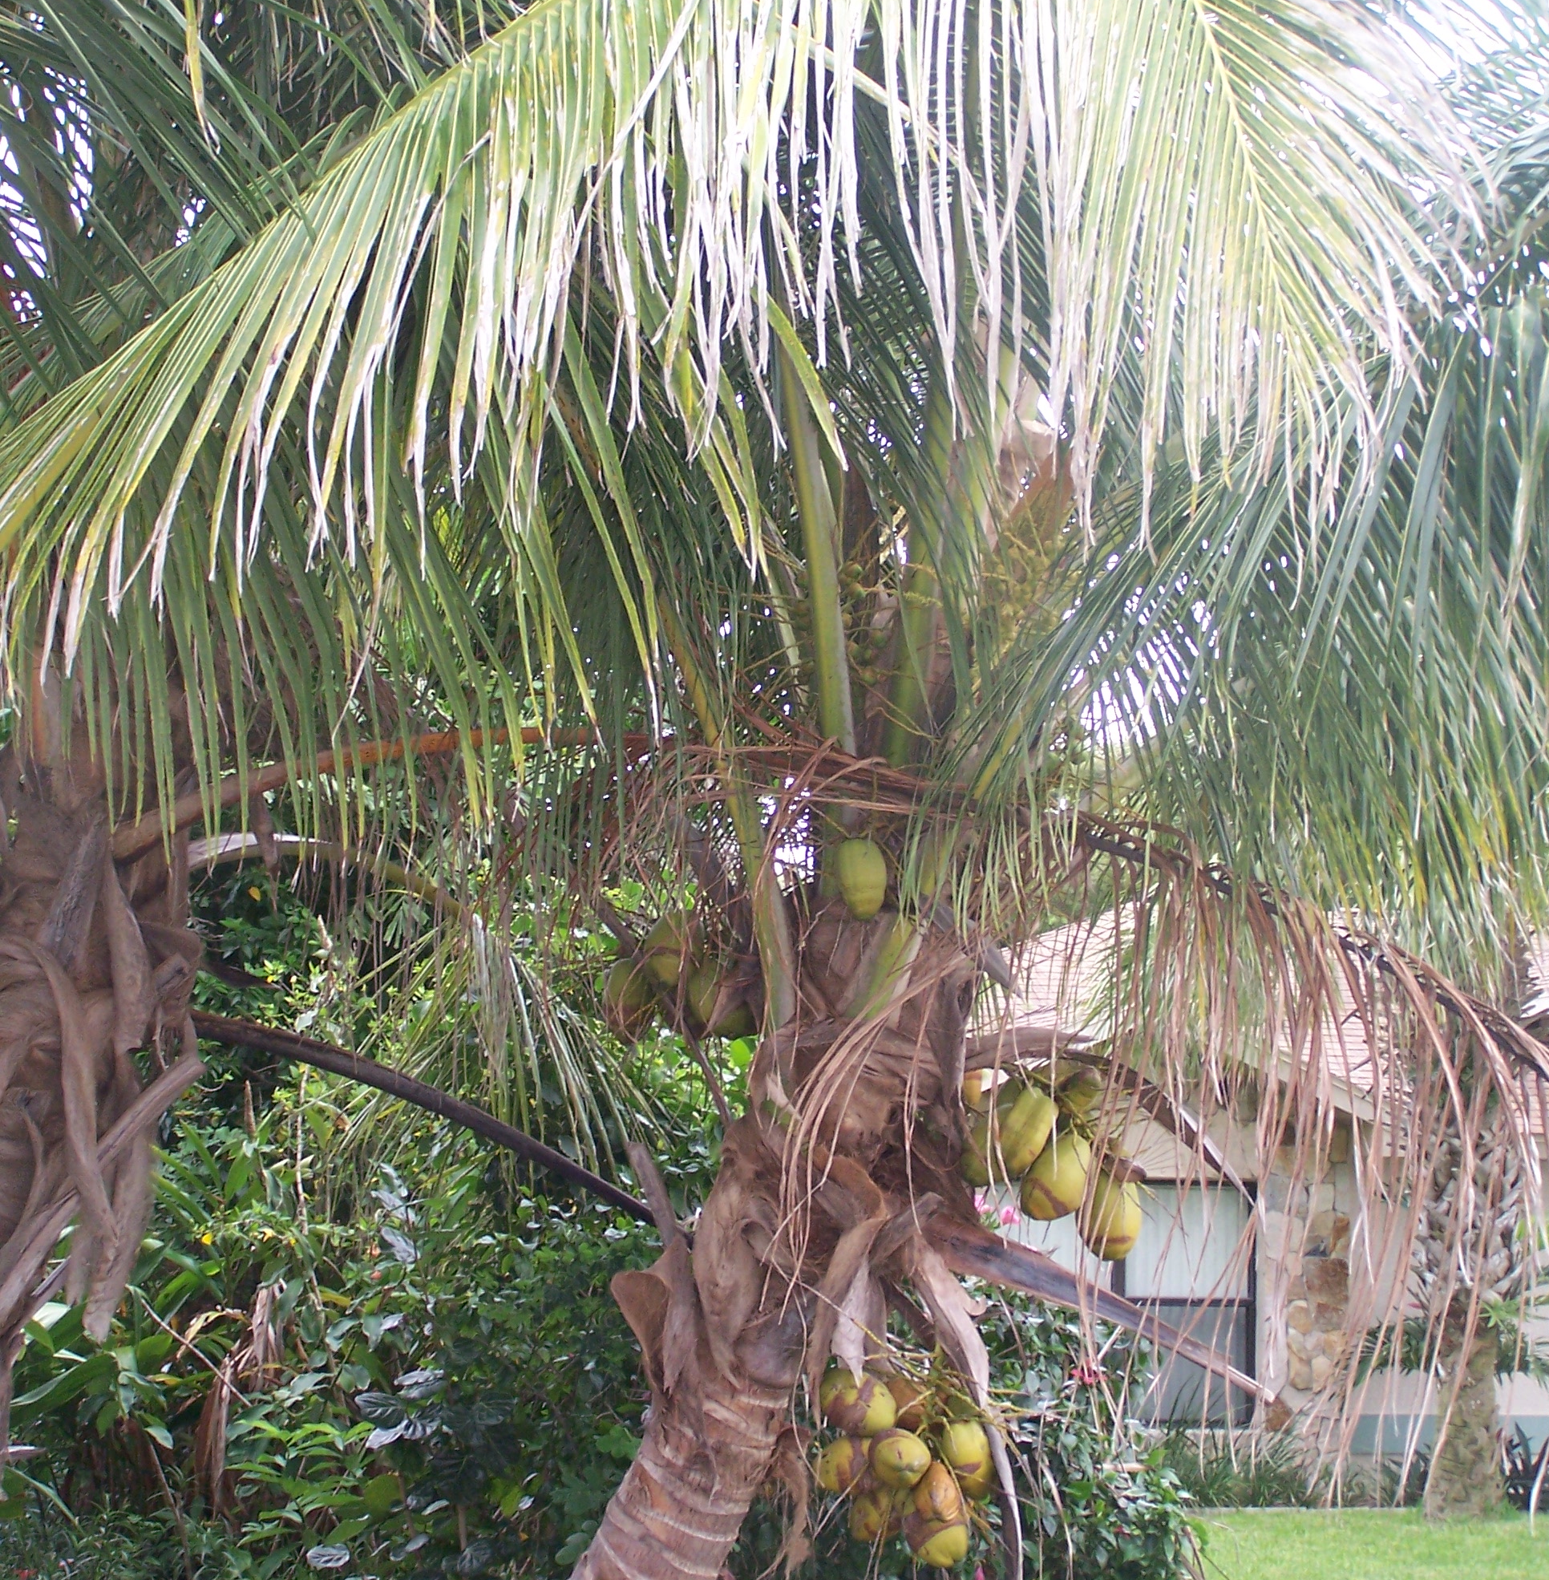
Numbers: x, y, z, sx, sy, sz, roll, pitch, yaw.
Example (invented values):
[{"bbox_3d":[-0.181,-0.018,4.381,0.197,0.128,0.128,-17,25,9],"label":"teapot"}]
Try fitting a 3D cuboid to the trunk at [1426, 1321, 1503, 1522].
[{"bbox_3d":[4.223,3.852,24.500,0.460,1.250,0.460,0,-7,0],"label":"trunk"}]

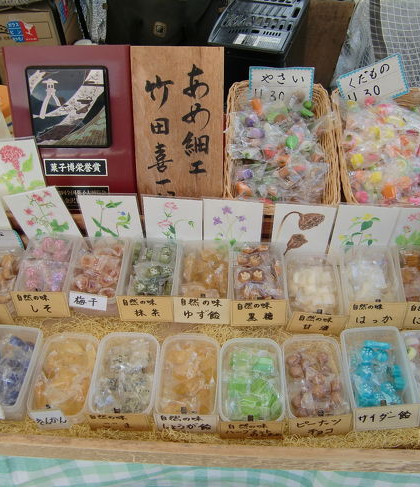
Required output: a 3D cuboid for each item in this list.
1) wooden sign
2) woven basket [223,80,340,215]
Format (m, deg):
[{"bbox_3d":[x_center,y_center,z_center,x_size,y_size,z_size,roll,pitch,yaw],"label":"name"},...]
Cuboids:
[{"bbox_3d":[-0.054,-0.196,0.944,0.159,0.294,0.018,0,18,0],"label":"wooden sign"},{"bbox_3d":[0.131,-0.181,1.012,0.205,0.068,0.280,2,63,0],"label":"woven basket"}]

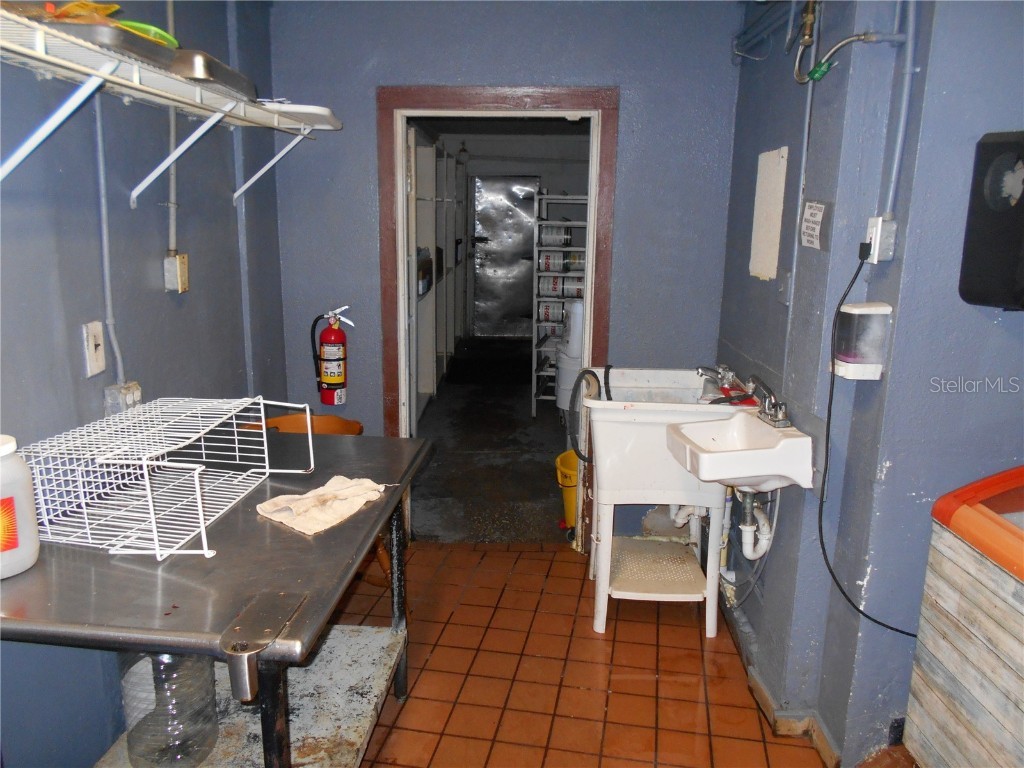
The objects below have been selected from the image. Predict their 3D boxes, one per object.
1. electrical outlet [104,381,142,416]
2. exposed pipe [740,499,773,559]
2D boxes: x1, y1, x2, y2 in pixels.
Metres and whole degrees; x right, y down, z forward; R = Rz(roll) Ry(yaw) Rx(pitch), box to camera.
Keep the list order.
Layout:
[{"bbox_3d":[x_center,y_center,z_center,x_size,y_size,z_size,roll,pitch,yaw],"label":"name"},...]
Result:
[{"bbox_3d":[-1.026,0.056,2.033,0.047,0.106,0.107,1,12,1],"label":"electrical outlet"},{"bbox_3d":[0.735,0.437,2.311,0.085,0.178,0.085,1,11,3],"label":"exposed pipe"}]

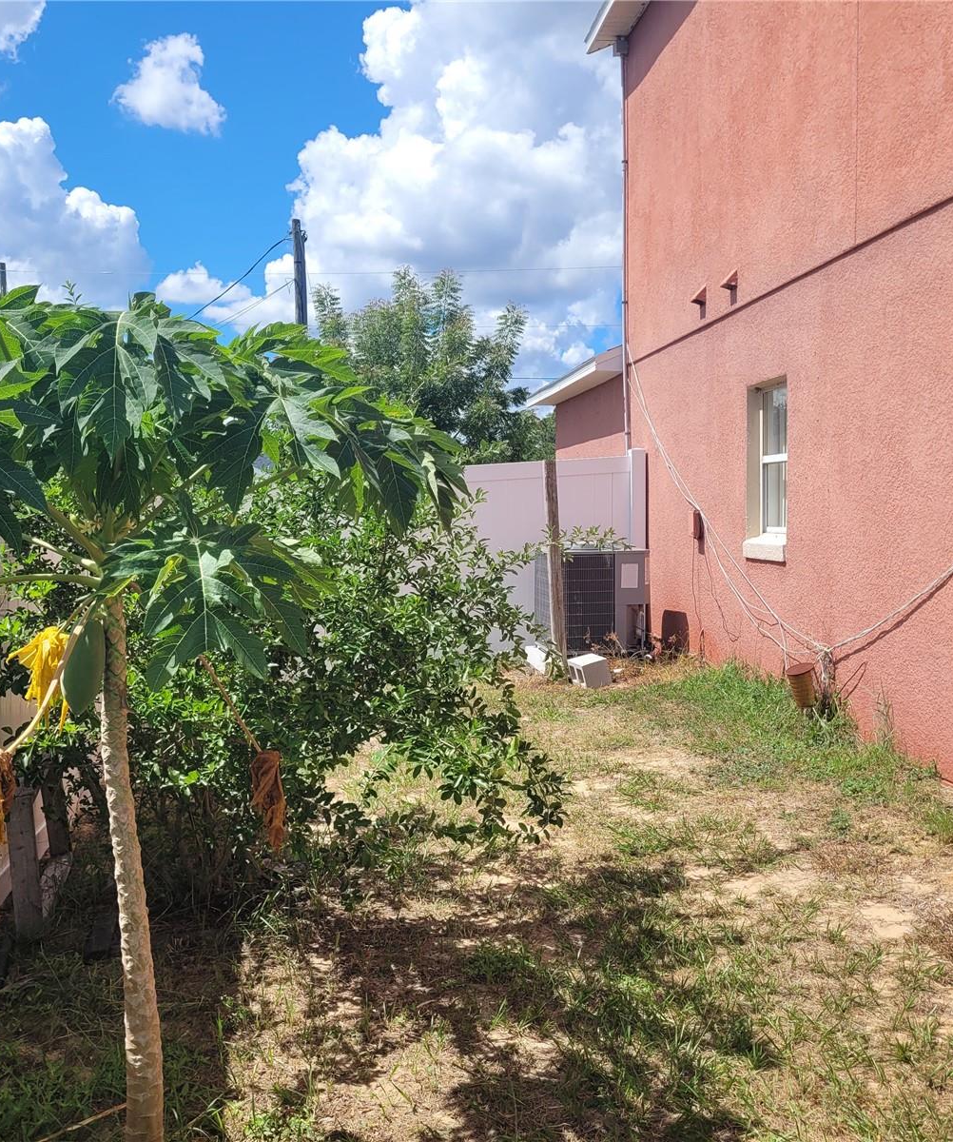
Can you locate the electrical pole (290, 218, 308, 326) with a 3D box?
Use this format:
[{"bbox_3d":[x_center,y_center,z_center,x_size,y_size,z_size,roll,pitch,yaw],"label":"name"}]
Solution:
[{"bbox_3d":[-3.924,-3.788,26.025,0.280,8.300,0.280,-2,3,-7],"label":"electrical pole"}]

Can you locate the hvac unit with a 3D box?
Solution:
[{"bbox_3d":[0.912,0.222,9.250,0.769,0.808,0.769,-1,3,-7],"label":"hvac unit"}]

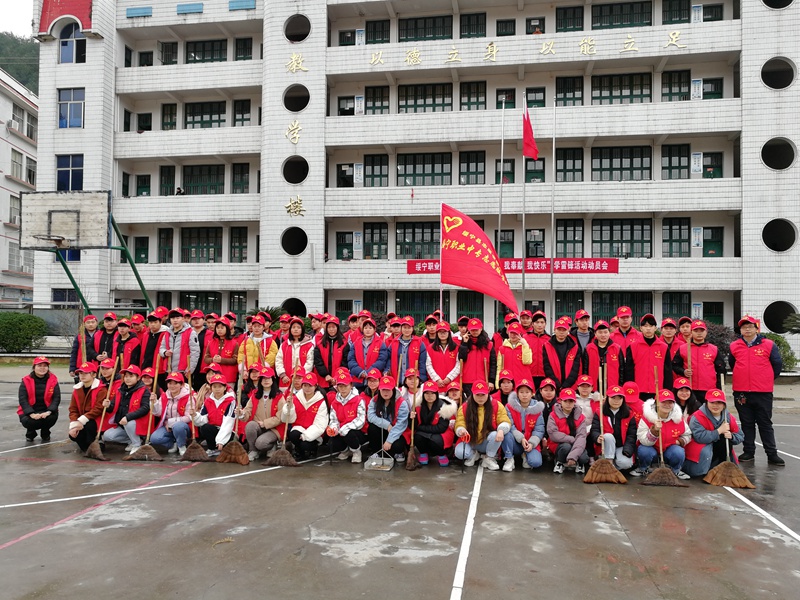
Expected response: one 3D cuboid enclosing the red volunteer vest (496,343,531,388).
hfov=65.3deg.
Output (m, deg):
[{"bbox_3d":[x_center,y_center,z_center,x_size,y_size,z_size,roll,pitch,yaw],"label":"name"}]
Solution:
[{"bbox_3d":[1.480,0.863,8.100,0.450,0.600,0.280,0,-3,10],"label":"red volunteer vest"}]

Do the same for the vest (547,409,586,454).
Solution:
[{"bbox_3d":[1.854,1.453,6.950,0.440,0.540,0.380,1,-2,-2],"label":"vest"}]

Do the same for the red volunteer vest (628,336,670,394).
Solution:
[{"bbox_3d":[3.086,0.801,7.750,0.490,0.690,0.300,0,-2,14],"label":"red volunteer vest"}]

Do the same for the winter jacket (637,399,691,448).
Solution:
[{"bbox_3d":[2.866,1.351,6.800,0.560,0.570,0.420,0,-2,7],"label":"winter jacket"}]

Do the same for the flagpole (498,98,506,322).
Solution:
[{"bbox_3d":[3.846,-2.865,24.000,0.090,9.800,0.090,2,-1,10],"label":"flagpole"}]

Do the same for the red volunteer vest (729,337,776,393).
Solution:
[{"bbox_3d":[4.237,0.781,7.500,0.530,0.670,0.320,-1,-3,29],"label":"red volunteer vest"}]

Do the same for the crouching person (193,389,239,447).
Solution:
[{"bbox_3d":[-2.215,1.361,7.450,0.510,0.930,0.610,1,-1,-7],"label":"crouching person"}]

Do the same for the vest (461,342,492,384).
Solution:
[{"bbox_3d":[0.969,0.804,7.900,0.440,0.580,0.280,0,-3,7],"label":"vest"}]

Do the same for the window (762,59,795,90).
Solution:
[{"bbox_3d":[16.879,-10.082,27.900,1.420,1.420,0.250,0,-1,10],"label":"window"}]

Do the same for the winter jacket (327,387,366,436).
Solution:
[{"bbox_3d":[-0.602,1.284,7.220,0.440,0.540,0.380,1,-1,-2],"label":"winter jacket"}]

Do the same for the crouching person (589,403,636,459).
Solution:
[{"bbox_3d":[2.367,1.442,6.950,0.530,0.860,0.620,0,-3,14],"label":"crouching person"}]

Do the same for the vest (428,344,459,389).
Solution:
[{"bbox_3d":[0.579,0.902,8.400,0.450,0.680,0.290,1,-1,0],"label":"vest"}]

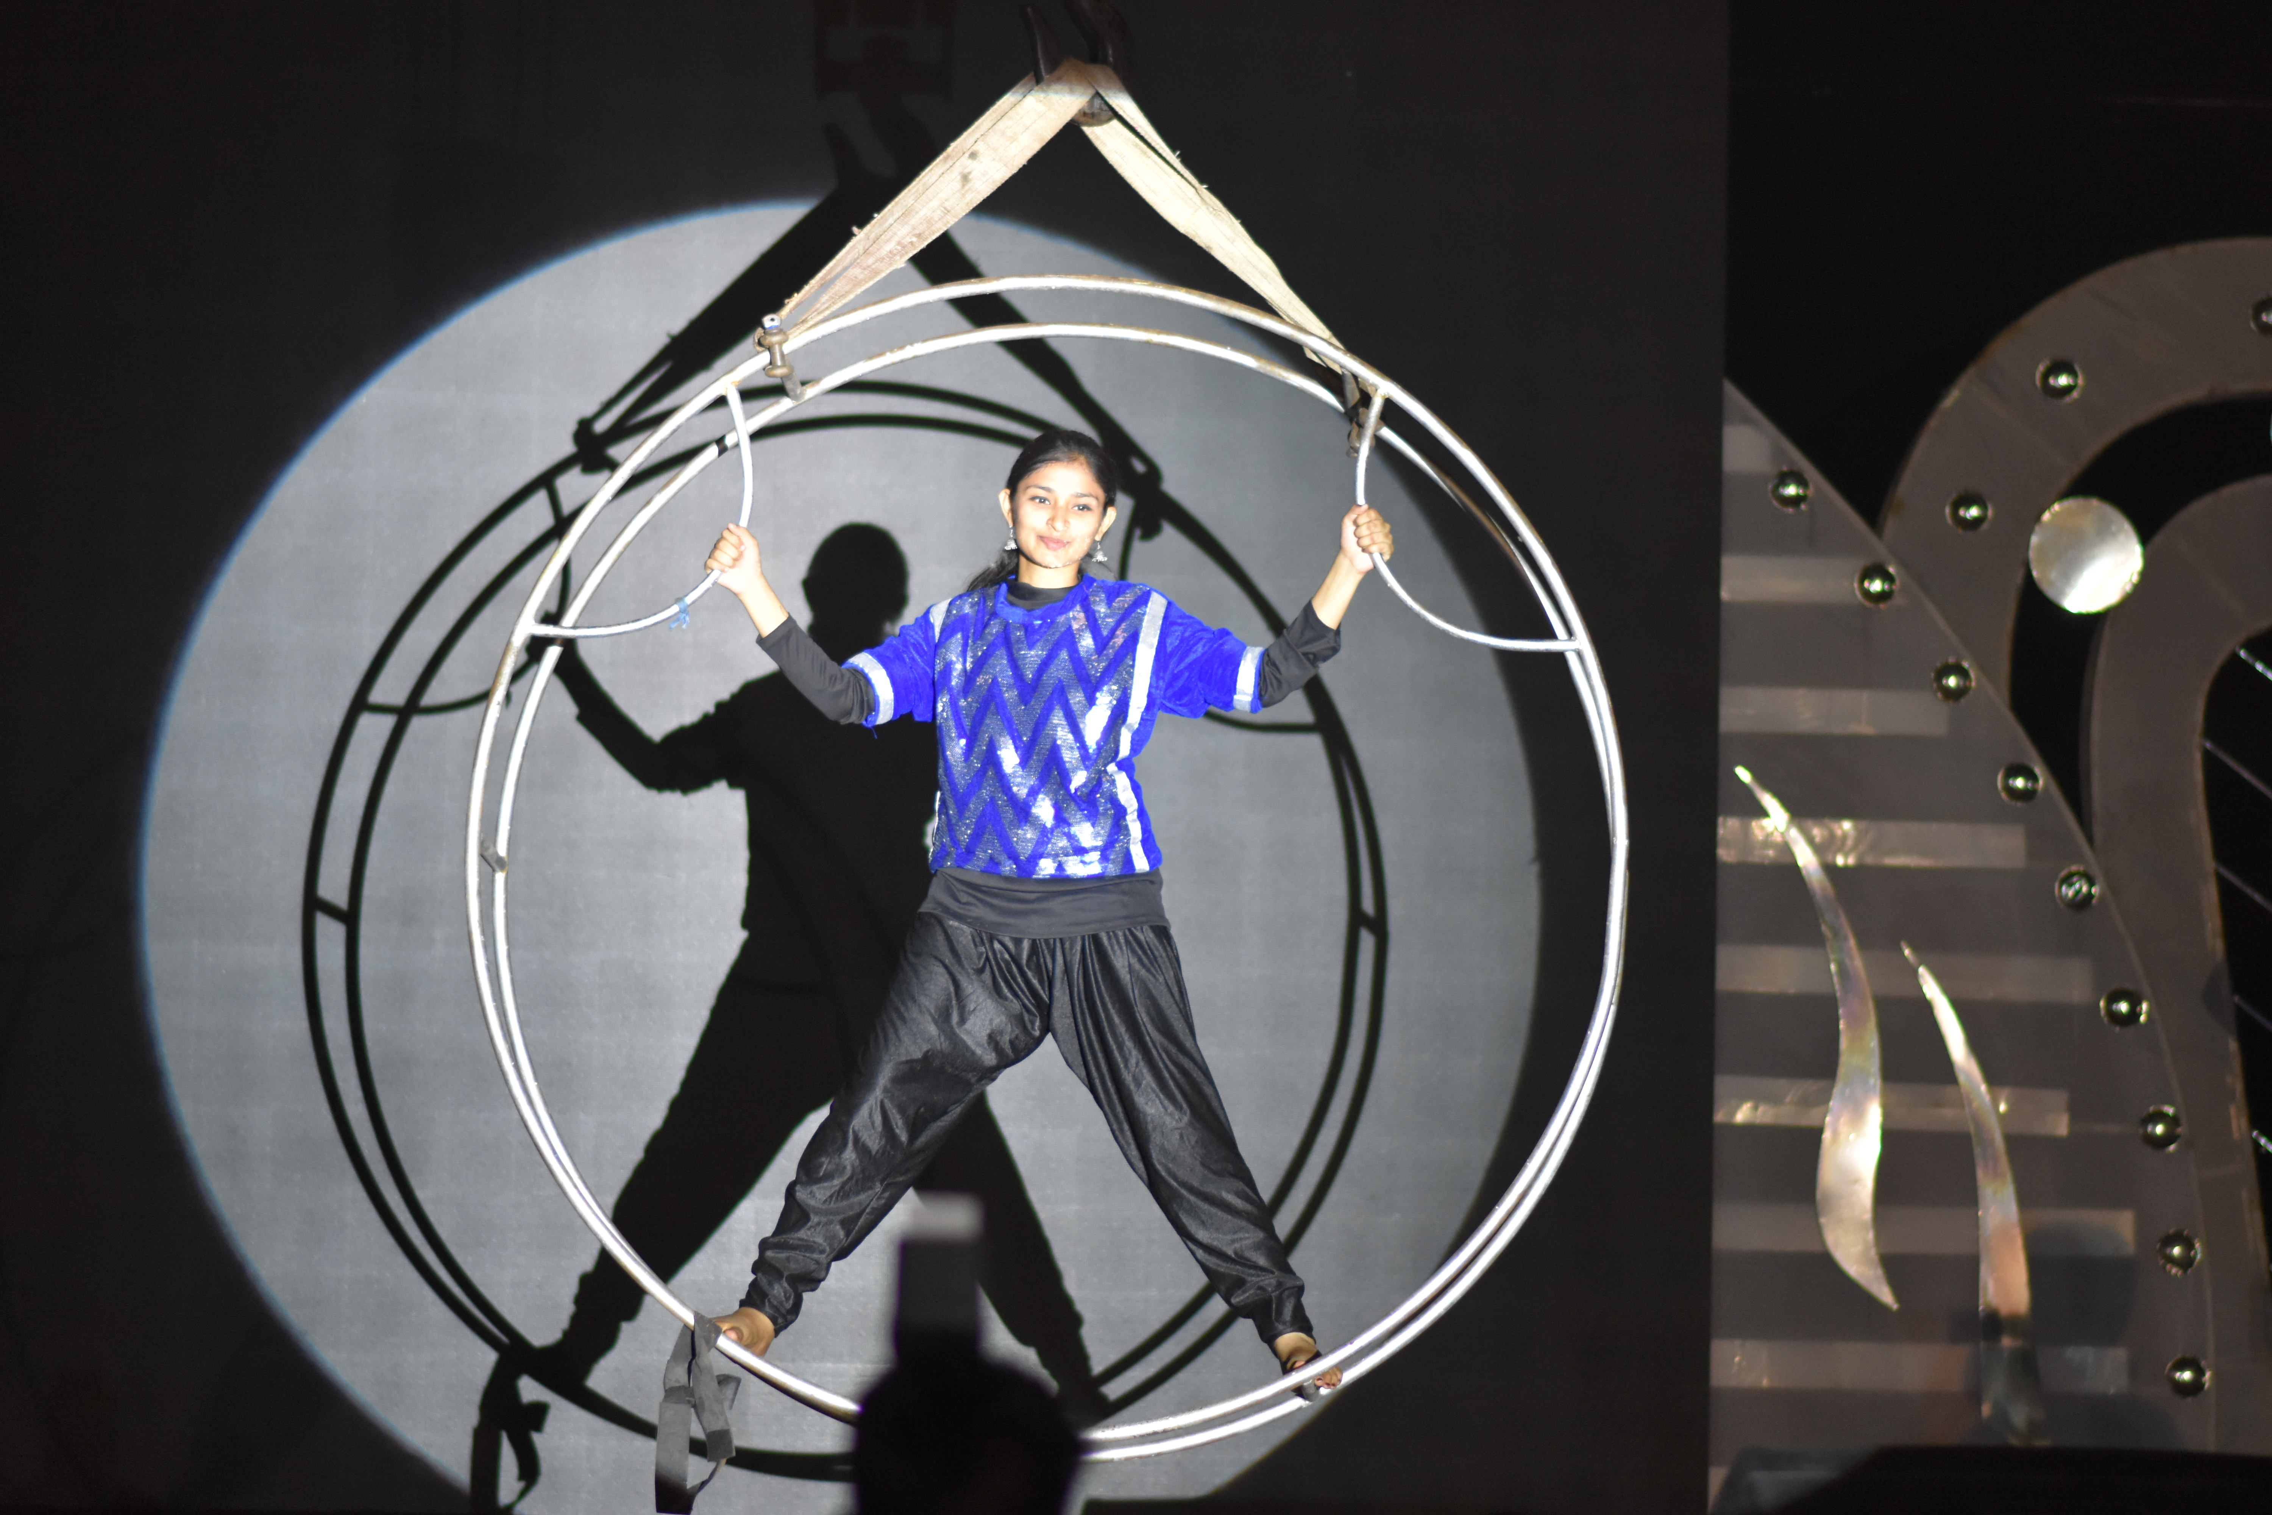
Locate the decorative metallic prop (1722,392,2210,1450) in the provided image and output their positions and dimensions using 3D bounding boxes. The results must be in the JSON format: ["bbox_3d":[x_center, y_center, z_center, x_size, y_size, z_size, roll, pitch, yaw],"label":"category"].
[{"bbox_3d":[1.684,0.383,16.300,1.000,2.260,0.200,2,-7,-3],"label":"decorative metallic prop"}]

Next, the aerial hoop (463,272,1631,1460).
[{"bbox_3d":[-0.135,0.178,12.815,1.845,1.870,0.360,1,-10,3],"label":"aerial hoop"}]

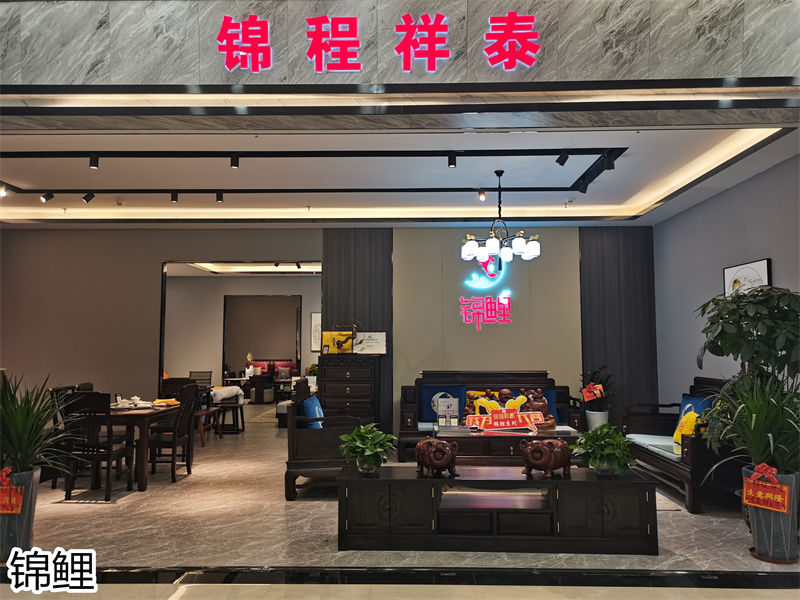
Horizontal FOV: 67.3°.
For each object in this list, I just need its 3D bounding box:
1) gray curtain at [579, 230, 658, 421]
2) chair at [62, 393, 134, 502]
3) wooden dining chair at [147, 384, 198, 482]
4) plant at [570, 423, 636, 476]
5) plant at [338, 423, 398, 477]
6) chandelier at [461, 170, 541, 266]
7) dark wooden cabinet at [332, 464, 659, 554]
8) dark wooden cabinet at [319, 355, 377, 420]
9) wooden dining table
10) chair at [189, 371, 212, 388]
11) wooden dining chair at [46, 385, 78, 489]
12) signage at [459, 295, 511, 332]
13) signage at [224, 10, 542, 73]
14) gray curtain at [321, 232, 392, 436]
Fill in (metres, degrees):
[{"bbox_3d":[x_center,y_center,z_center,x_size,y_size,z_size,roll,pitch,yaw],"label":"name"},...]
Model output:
[{"bbox_3d":[2.928,0.520,8.012,1.006,3.049,0.080,0,-4,1],"label":"gray curtain"},{"bbox_3d":[-2.934,1.408,5.911,0.460,1.005,0.510,0,-4,4],"label":"chair"},{"bbox_3d":[-2.576,1.460,6.641,0.510,1.000,0.450,0,-4,4],"label":"wooden dining chair"},{"bbox_3d":[1.539,1.131,4.545,0.480,0.400,0.450,0,-4,0],"label":"plant"},{"bbox_3d":[-0.249,1.130,4.580,0.440,0.370,0.420,0,-4,1],"label":"plant"},{"bbox_3d":[1.037,-0.830,6.259,0.830,1.050,0.820,0,-4,1],"label":"chandelier"},{"bbox_3d":[0.698,1.567,4.531,2.270,0.505,0.480,0,-4,1],"label":"dark wooden cabinet"},{"bbox_3d":[-0.677,1.407,7.991,0.740,1.300,0.460,0,-4,1],"label":"dark wooden cabinet"},{"bbox_3d":[-2.910,1.568,6.625,0.840,0.760,1.400,0,-4,0],"label":"wooden dining table"},{"bbox_3d":[-3.531,1.734,10.403,0.450,0.968,0.480,0,-4,-6],"label":"chair"},{"bbox_3d":[-3.320,1.424,6.364,0.480,1.010,0.480,0,-4,-1],"label":"wooden dining chair"},{"bbox_3d":[1.154,0.180,8.089,0.673,0.500,0.050,0,-4,1],"label":"signage"},{"bbox_3d":[-0.143,-1.666,3.890,2.100,0.410,0.060,0,-4,1],"label":"signage"},{"bbox_3d":[-0.574,0.531,8.085,0.956,3.036,0.080,0,-4,1],"label":"gray curtain"}]

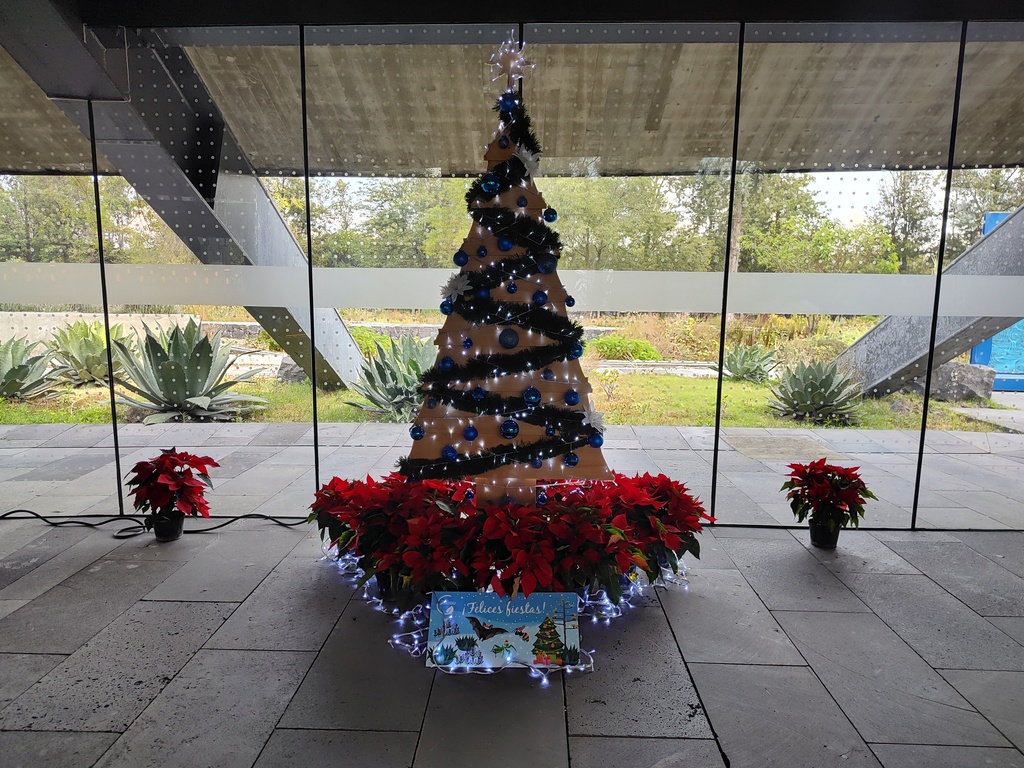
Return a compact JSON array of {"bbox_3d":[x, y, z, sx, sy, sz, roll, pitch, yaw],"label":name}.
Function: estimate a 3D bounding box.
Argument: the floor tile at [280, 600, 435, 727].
[{"bbox_3d":[-0.516,1.070,2.665,0.475,0.020,0.921,1,8,2],"label":"floor tile"}]

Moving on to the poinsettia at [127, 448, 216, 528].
[{"bbox_3d":[-1.954,0.639,3.972,0.490,0.525,0.460,1,8,2],"label":"poinsettia"}]

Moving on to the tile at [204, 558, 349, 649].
[{"bbox_3d":[-0.976,0.997,3.135,0.475,0.020,0.912,1,8,2],"label":"tile"}]

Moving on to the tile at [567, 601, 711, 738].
[{"bbox_3d":[0.446,1.117,2.725,0.482,0.020,0.931,1,8,2],"label":"tile"}]

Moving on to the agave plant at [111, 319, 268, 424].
[{"bbox_3d":[-3.910,-0.220,8.072,1.850,1.018,1.750,1,8,2],"label":"agave plant"}]

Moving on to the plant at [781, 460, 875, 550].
[{"bbox_3d":[1.799,0.677,3.840,0.513,0.489,0.484,1,8,2],"label":"plant"}]

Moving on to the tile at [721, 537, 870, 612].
[{"bbox_3d":[1.446,0.999,3.607,0.472,0.020,0.913,1,8,2],"label":"tile"}]

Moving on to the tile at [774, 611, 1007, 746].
[{"bbox_3d":[1.419,1.131,2.693,0.469,0.020,0.923,1,8,2],"label":"tile"}]

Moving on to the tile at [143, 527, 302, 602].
[{"bbox_3d":[-1.438,0.933,3.534,0.475,0.020,0.902,1,8,2],"label":"tile"}]

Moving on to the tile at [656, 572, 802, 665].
[{"bbox_3d":[0.949,1.058,3.168,0.479,0.020,0.926,1,8,2],"label":"tile"}]

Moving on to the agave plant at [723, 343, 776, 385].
[{"bbox_3d":[3.745,-0.334,10.856,1.000,0.593,0.950,1,8,2],"label":"agave plant"}]

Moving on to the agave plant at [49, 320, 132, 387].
[{"bbox_3d":[-5.862,-0.441,9.583,1.149,0.874,1.116,1,8,2],"label":"agave plant"}]

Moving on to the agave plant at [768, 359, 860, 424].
[{"bbox_3d":[3.467,0.027,7.764,1.054,0.712,1.021,1,8,2],"label":"agave plant"}]

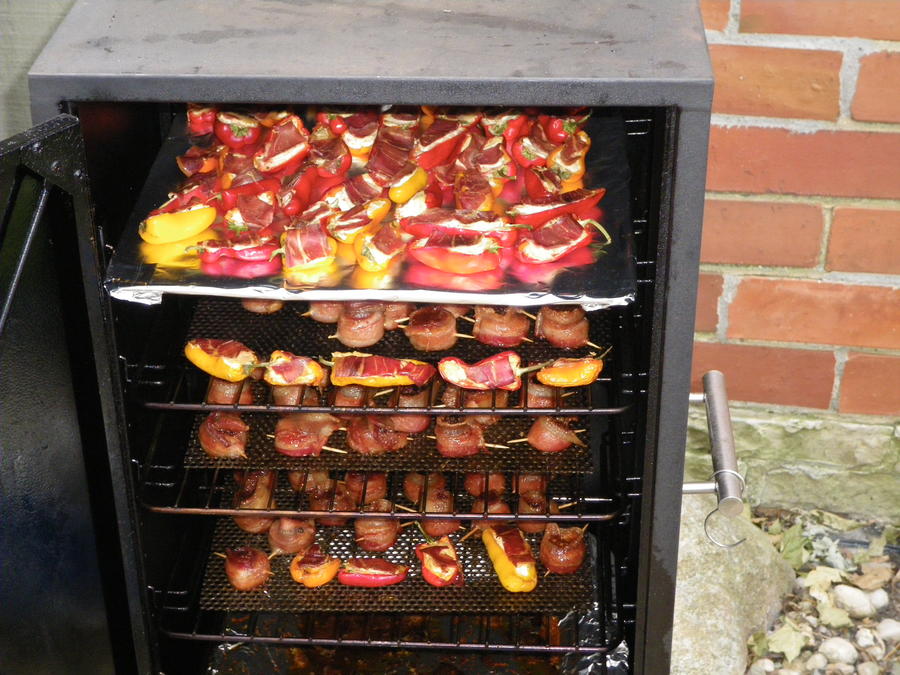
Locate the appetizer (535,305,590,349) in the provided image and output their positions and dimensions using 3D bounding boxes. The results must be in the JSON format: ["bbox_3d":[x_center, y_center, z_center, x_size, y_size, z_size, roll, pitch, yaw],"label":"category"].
[{"bbox_3d":[0.082,-0.009,1.255,0.042,0.034,0.036,1,33,3],"label":"appetizer"}]

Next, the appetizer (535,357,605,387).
[{"bbox_3d":[0.085,0.024,1.215,0.049,0.022,0.026,1,33,3],"label":"appetizer"}]

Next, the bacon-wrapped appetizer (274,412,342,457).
[{"bbox_3d":[-0.109,0.072,1.309,0.050,0.034,0.038,1,33,3],"label":"bacon-wrapped appetizer"}]

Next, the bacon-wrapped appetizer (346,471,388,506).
[{"bbox_3d":[-0.072,0.126,1.490,0.037,0.031,0.033,1,32,3],"label":"bacon-wrapped appetizer"}]

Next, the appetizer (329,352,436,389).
[{"bbox_3d":[-0.048,0.023,1.218,0.077,0.024,0.034,1,33,3],"label":"appetizer"}]

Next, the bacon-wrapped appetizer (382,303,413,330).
[{"bbox_3d":[-0.037,-0.021,1.334,0.032,0.028,0.033,1,32,3],"label":"bacon-wrapped appetizer"}]

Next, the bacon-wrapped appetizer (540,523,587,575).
[{"bbox_3d":[0.093,0.173,1.408,0.036,0.033,0.035,1,32,3],"label":"bacon-wrapped appetizer"}]

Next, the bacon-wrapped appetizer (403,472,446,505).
[{"bbox_3d":[-0.022,0.128,1.487,0.037,0.029,0.031,1,32,3],"label":"bacon-wrapped appetizer"}]

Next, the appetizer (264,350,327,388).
[{"bbox_3d":[-0.115,0.024,1.270,0.044,0.022,0.028,1,32,3],"label":"appetizer"}]

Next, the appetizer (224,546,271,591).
[{"bbox_3d":[-0.162,0.185,1.371,0.036,0.034,0.036,1,33,3],"label":"appetizer"}]

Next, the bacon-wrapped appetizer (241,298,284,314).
[{"bbox_3d":[-0.148,-0.035,1.358,0.033,0.028,0.033,1,32,3],"label":"bacon-wrapped appetizer"}]

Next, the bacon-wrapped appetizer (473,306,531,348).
[{"bbox_3d":[0.040,-0.009,1.314,0.042,0.025,0.040,1,32,3],"label":"bacon-wrapped appetizer"}]

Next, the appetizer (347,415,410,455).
[{"bbox_3d":[-0.055,0.074,1.305,0.048,0.034,0.038,1,33,3],"label":"appetizer"}]

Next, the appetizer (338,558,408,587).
[{"bbox_3d":[-0.062,0.191,1.395,0.056,0.020,0.025,1,32,3],"label":"appetizer"}]

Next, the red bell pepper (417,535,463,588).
[{"bbox_3d":[-0.008,0.186,1.422,0.037,0.026,0.047,-4,32,-6],"label":"red bell pepper"}]

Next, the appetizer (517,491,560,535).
[{"bbox_3d":[0.075,0.148,1.451,0.036,0.030,0.033,1,32,3],"label":"appetizer"}]

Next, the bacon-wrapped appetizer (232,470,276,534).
[{"bbox_3d":[-0.169,0.146,1.480,0.035,0.038,0.047,1,32,3],"label":"bacon-wrapped appetizer"}]

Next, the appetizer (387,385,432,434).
[{"bbox_3d":[-0.032,0.057,1.355,0.035,0.033,0.034,1,32,3],"label":"appetizer"}]

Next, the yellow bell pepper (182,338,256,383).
[{"bbox_3d":[-0.167,0.017,1.254,0.054,0.024,0.027,12,34,20],"label":"yellow bell pepper"}]

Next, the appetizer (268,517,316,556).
[{"bbox_3d":[-0.129,0.162,1.407,0.038,0.034,0.034,1,33,3],"label":"appetizer"}]

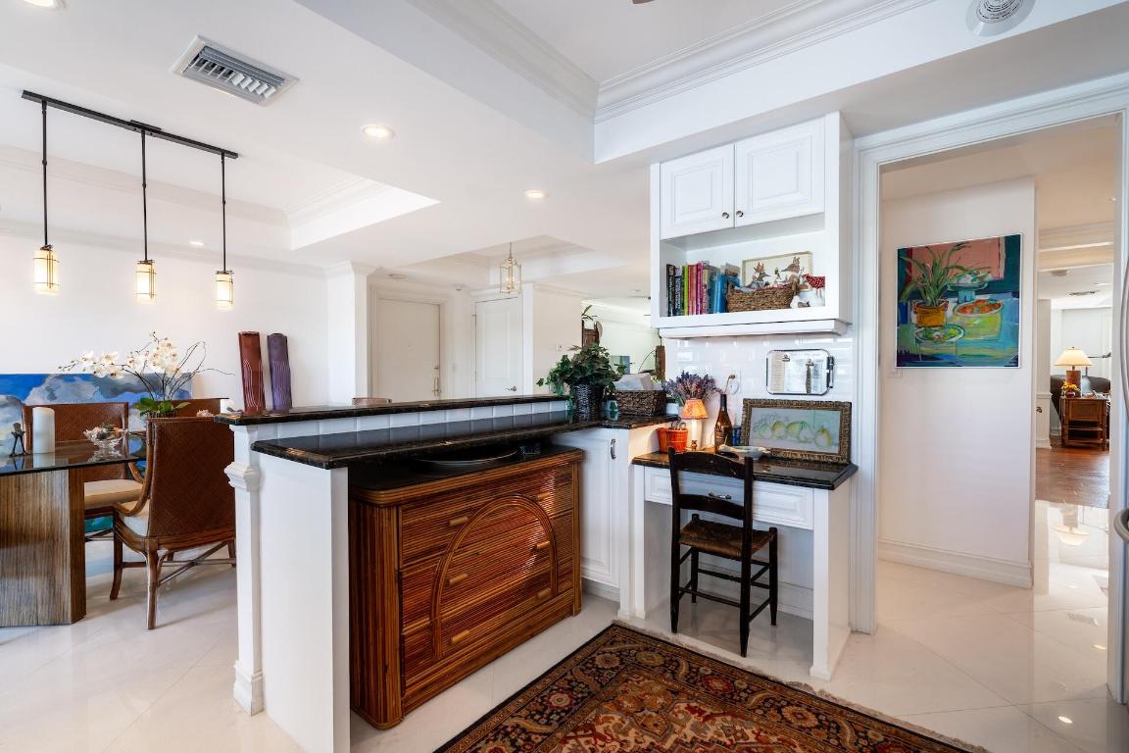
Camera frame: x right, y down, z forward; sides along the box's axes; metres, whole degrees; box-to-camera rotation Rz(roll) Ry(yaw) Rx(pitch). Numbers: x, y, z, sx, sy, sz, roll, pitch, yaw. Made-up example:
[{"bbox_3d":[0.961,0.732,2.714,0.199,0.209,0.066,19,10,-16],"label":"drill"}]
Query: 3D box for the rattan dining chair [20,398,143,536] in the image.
[{"bbox_3d":[-2.899,0.671,3.089,0.640,0.980,0.580,0,1,38],"label":"rattan dining chair"}]

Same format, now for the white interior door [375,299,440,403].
[{"bbox_3d":[-1.882,0.106,6.152,0.050,2.040,0.900,0,1,38],"label":"white interior door"}]

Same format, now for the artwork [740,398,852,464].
[{"bbox_3d":[1.098,0.255,2.403,0.478,0.276,0.030,1,-9,39],"label":"artwork"}]

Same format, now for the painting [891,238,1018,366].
[{"bbox_3d":[2.265,-0.412,2.902,0.572,0.733,0.030,0,1,38],"label":"painting"}]

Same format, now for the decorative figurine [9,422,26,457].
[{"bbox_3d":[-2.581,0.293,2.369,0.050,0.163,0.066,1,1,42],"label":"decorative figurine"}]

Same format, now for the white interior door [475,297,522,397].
[{"bbox_3d":[-0.774,0.108,5.967,0.760,2.035,0.045,0,1,38],"label":"white interior door"}]

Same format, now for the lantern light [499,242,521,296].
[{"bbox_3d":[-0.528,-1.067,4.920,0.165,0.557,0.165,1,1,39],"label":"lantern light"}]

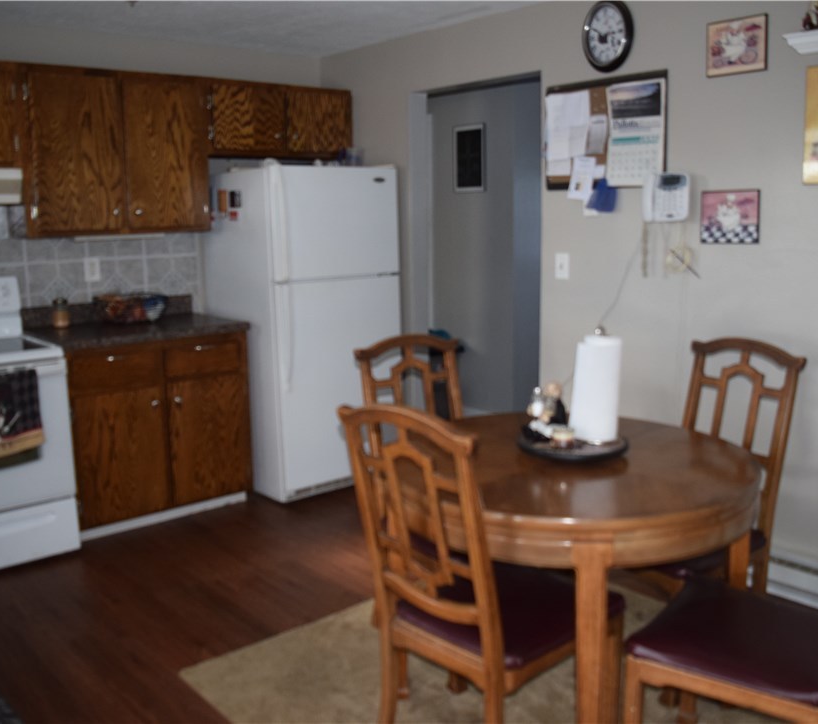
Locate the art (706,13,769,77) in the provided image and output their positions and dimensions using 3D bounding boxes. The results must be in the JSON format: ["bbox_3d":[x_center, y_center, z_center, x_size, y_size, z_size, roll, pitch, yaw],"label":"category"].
[{"bbox_3d":[1.228,-1.181,3.046,0.015,0.195,0.237,-10,14,-39],"label":"art"}]

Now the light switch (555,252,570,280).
[{"bbox_3d":[0.712,-0.444,3.788,0.010,0.116,0.072,-10,14,-39],"label":"light switch"}]

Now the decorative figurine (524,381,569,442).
[{"bbox_3d":[0.439,0.155,2.565,0.125,0.170,0.125,-11,15,-43],"label":"decorative figurine"}]

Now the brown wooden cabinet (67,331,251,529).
[{"bbox_3d":[-1.365,0.277,4.183,0.900,0.850,0.590,-10,14,-39],"label":"brown wooden cabinet"}]

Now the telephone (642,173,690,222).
[{"bbox_3d":[1.037,-0.660,3.280,0.070,0.185,0.185,-10,14,-39],"label":"telephone"}]

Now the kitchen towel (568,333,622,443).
[{"bbox_3d":[0.589,0.089,2.551,0.140,0.300,0.135,1,11,12],"label":"kitchen towel"}]

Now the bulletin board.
[{"bbox_3d":[0.849,-0.999,3.524,0.020,0.455,0.610,-10,14,-39],"label":"bulletin board"}]

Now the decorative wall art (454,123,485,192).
[{"bbox_3d":[0.402,-1.345,5.370,0.025,0.425,0.275,-10,14,-39],"label":"decorative wall art"}]

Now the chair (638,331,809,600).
[{"bbox_3d":[0.875,0.464,2.620,0.560,1.010,0.460,-7,12,-30],"label":"chair"}]

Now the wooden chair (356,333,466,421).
[{"bbox_3d":[0.173,0.458,2.848,0.480,1.030,0.570,-8,13,-33],"label":"wooden chair"}]

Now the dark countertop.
[{"bbox_3d":[-1.376,-0.154,4.113,0.900,0.040,0.630,-10,14,-39],"label":"dark countertop"}]

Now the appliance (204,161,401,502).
[{"bbox_3d":[-0.578,-0.204,4.611,0.800,1.710,0.750,-10,14,-39],"label":"appliance"}]

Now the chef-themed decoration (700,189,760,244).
[{"bbox_3d":[1.246,-0.562,3.157,0.015,0.200,0.237,-10,14,-39],"label":"chef-themed decoration"}]

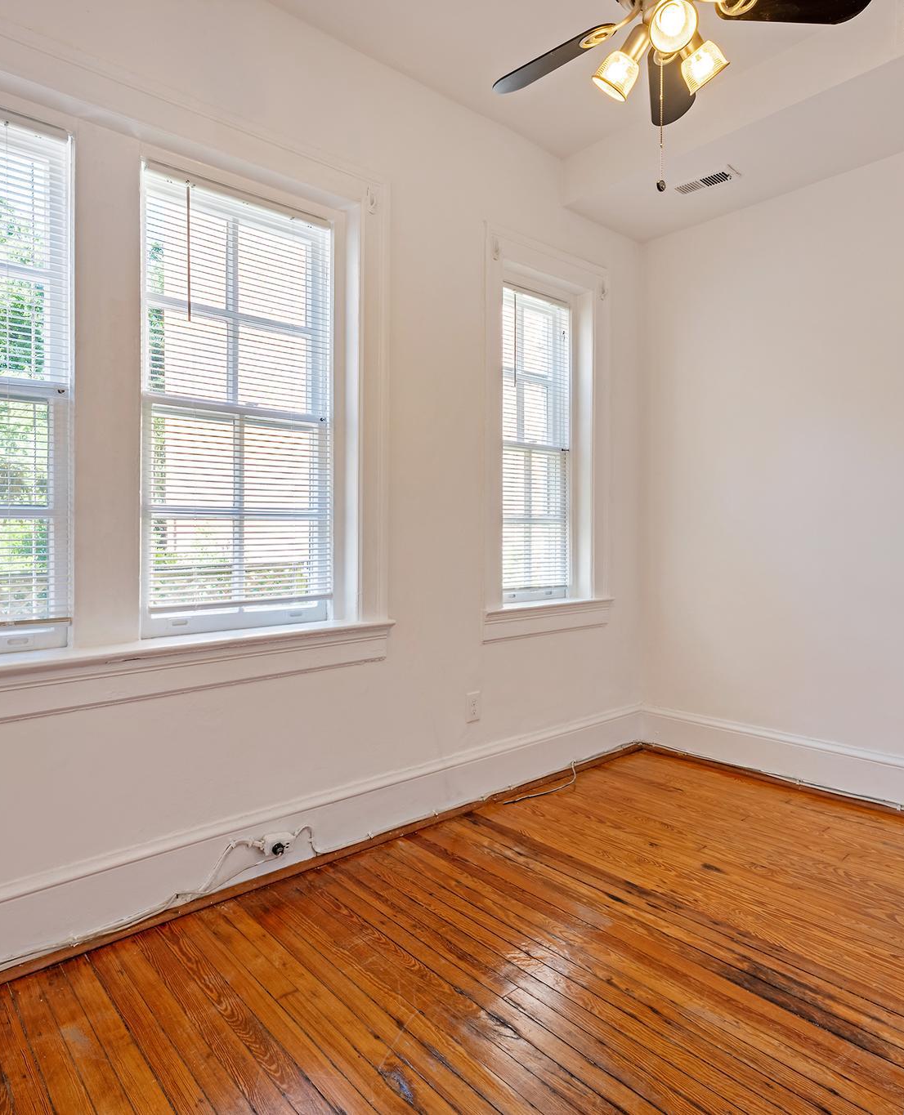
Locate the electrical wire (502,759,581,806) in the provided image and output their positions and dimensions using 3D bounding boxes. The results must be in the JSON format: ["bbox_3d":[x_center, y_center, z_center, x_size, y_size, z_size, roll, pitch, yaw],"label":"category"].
[{"bbox_3d":[0.415,1.013,2.921,0.510,0.065,0.080,-1,2,-41],"label":"electrical wire"}]

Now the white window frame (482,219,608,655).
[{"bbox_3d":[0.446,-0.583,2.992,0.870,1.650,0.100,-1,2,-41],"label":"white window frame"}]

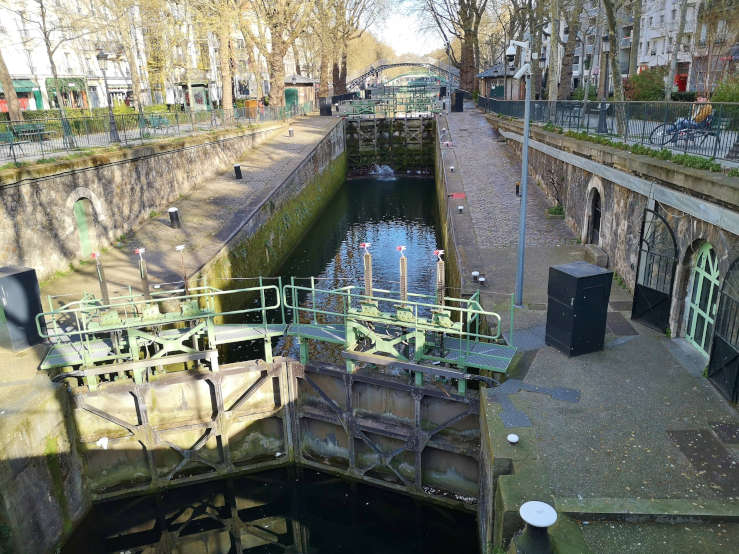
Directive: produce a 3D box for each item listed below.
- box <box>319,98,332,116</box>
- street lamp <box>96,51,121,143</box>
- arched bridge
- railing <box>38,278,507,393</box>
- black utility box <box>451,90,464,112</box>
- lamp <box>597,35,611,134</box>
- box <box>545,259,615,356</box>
[{"bbox_3d":[-4.020,-15.729,53.246,0.900,1.650,0.770,10,21,33],"label":"box"},{"bbox_3d":[-10.384,-7.155,23.007,0.480,3.450,0.480,0,17,6],"label":"street lamp"},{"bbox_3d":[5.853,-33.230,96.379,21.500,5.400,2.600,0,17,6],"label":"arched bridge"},{"bbox_3d":[-1.904,1.103,11.715,9.500,1.530,2.500,0,17,6],"label":"railing"},{"bbox_3d":[7.885,-15.621,51.569,0.900,1.650,0.770,-10,19,-25],"label":"black utility box"},{"bbox_3d":[8.341,-6.767,20.291,0.450,3.300,0.450,0,17,6],"label":"lamp"},{"bbox_3d":[4.235,0.632,11.696,0.900,1.650,0.770,-10,19,-23],"label":"box"}]

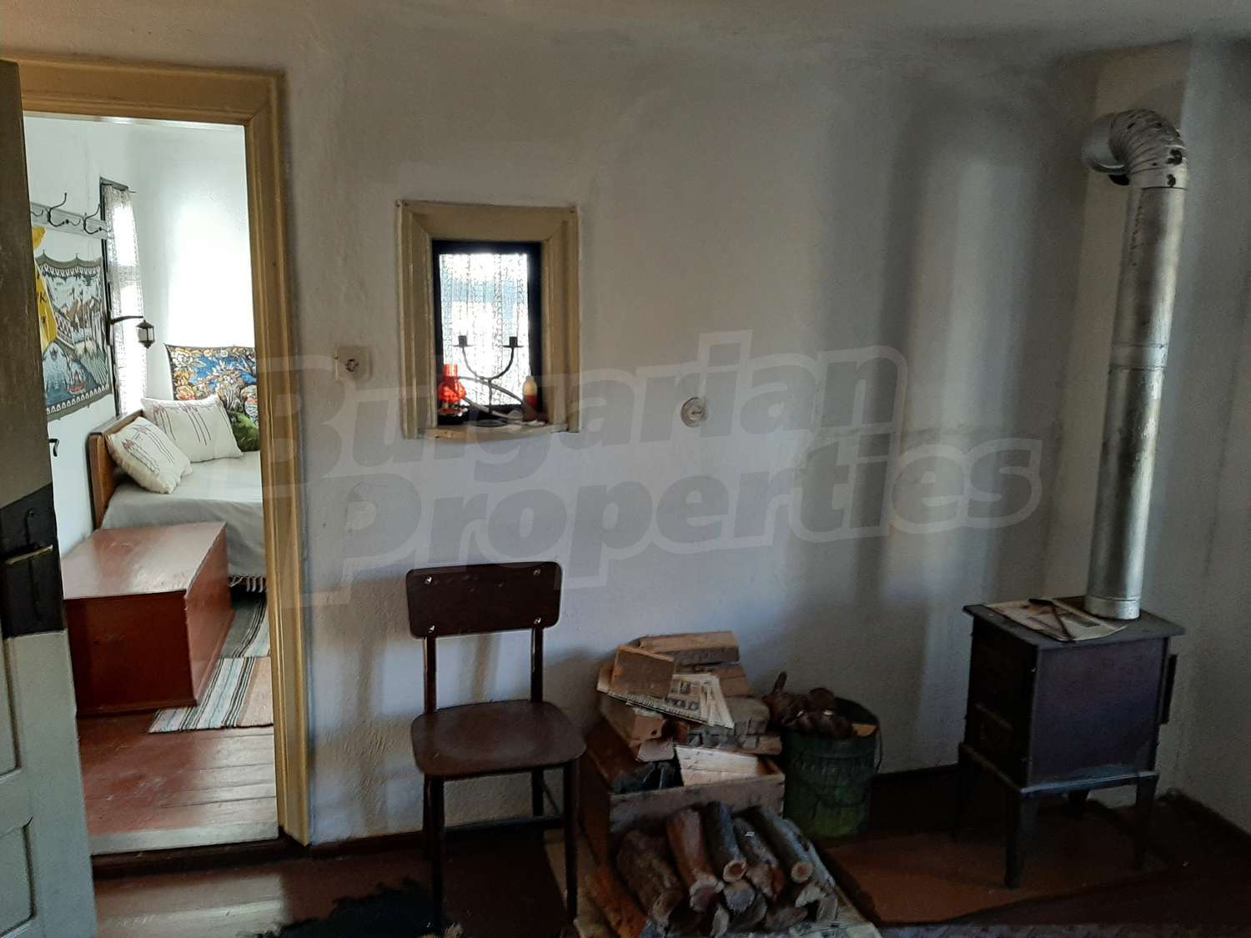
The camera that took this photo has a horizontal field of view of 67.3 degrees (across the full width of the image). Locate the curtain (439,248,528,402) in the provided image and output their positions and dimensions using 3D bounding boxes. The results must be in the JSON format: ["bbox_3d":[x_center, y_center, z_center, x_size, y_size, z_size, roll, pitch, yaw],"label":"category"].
[{"bbox_3d":[-0.377,-0.380,2.535,0.249,0.413,0.030,-2,9,-15],"label":"curtain"}]

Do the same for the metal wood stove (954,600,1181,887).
[{"bbox_3d":[1.200,0.739,2.599,0.460,0.672,0.315,-1,9,-14],"label":"metal wood stove"}]

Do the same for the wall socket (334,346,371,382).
[{"bbox_3d":[-0.682,-0.263,2.359,0.083,0.084,0.022,-2,9,-15],"label":"wall socket"}]

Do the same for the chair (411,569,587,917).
[{"bbox_3d":[-0.324,0.681,2.368,0.418,0.812,0.435,-2,9,-15],"label":"chair"}]

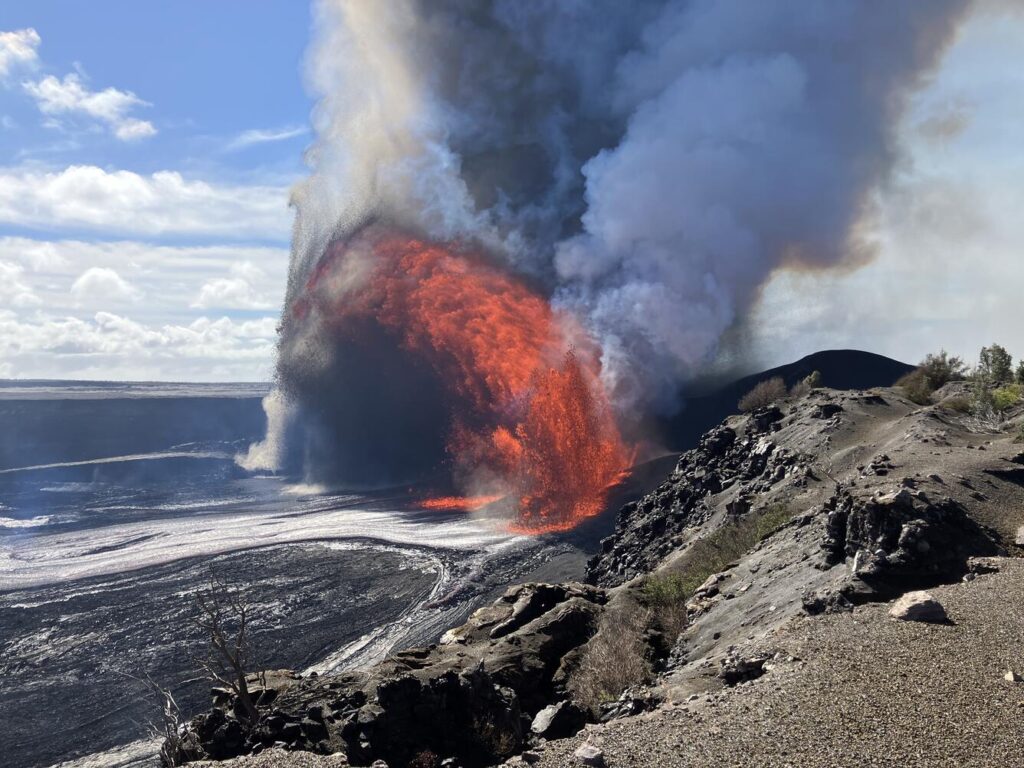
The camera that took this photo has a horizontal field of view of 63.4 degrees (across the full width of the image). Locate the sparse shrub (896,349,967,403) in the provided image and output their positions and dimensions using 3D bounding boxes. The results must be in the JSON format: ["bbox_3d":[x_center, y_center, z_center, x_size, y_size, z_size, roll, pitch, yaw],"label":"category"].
[{"bbox_3d":[14.181,-0.220,28.000,2.366,1.825,2.000,0,0,0],"label":"sparse shrub"}]

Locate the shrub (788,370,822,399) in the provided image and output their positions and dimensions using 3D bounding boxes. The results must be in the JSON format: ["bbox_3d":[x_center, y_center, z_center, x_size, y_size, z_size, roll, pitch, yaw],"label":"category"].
[{"bbox_3d":[10.276,0.018,29.000,1.190,0.980,1.100,0,0,0],"label":"shrub"}]

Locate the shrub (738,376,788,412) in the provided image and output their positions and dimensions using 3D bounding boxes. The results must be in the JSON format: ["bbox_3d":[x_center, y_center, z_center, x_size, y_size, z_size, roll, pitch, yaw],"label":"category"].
[{"bbox_3d":[8.468,0.355,28.000,1.623,1.217,1.400,0,0,0],"label":"shrub"}]

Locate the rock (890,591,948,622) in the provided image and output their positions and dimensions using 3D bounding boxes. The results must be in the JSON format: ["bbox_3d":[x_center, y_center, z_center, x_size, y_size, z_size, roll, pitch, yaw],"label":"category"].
[{"bbox_3d":[2.896,1.585,5.900,0.420,0.200,0.320,0,0,0],"label":"rock"}]

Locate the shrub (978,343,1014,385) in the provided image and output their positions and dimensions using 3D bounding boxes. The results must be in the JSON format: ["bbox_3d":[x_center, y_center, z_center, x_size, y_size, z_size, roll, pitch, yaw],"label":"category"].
[{"bbox_3d":[18.718,-0.732,32.000,1.391,1.752,1.400,0,0,0],"label":"shrub"}]

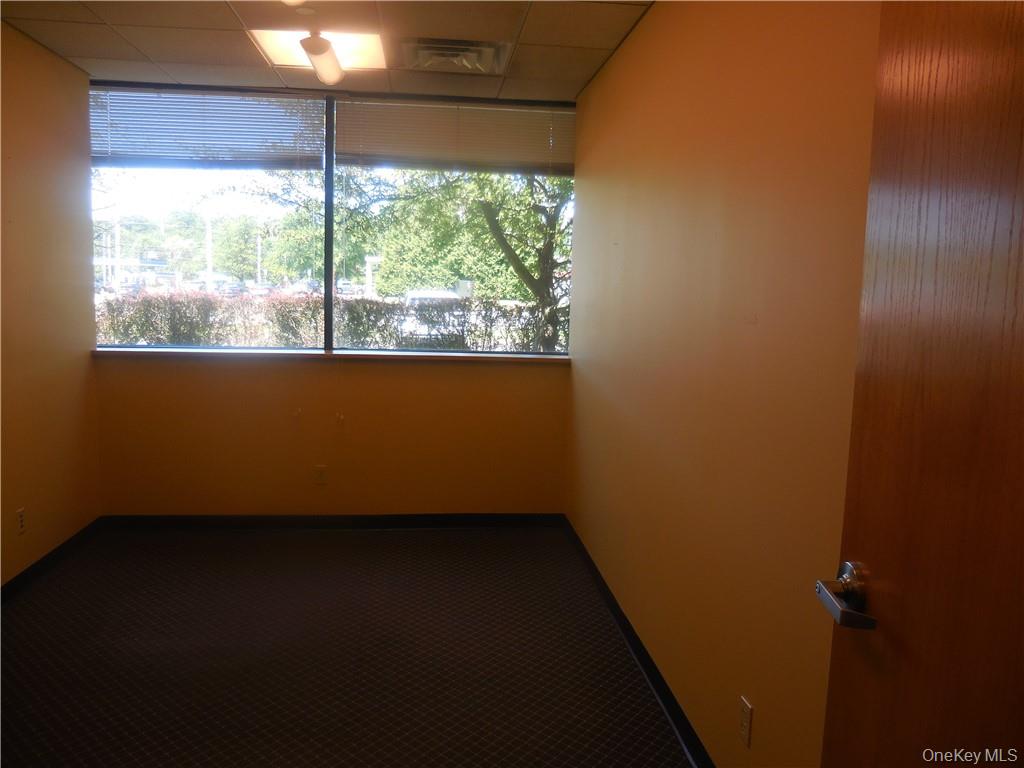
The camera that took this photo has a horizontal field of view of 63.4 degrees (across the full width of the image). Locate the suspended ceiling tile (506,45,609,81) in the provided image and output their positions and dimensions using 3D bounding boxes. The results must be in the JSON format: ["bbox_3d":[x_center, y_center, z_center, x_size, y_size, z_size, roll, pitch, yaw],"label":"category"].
[{"bbox_3d":[0.218,-1.620,4.173,0.462,0.020,0.607,1,7,-6],"label":"suspended ceiling tile"}]

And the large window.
[{"bbox_3d":[-1.004,-0.930,4.880,2.720,1.490,0.100,1,7,-6],"label":"large window"}]

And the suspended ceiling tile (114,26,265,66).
[{"bbox_3d":[-1.529,-1.639,3.996,0.610,0.020,0.607,1,7,-6],"label":"suspended ceiling tile"}]

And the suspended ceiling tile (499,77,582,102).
[{"bbox_3d":[0.164,-1.683,4.711,0.462,0.020,0.481,1,7,-6],"label":"suspended ceiling tile"}]

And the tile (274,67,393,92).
[{"bbox_3d":[-0.976,-1.696,4.595,0.610,0.020,0.481,1,7,-6],"label":"tile"}]

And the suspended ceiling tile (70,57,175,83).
[{"bbox_3d":[-2.106,-1.708,4.480,0.442,0.020,0.481,1,7,-6],"label":"suspended ceiling tile"}]

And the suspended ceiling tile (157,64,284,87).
[{"bbox_3d":[-1.583,-1.702,4.533,0.610,0.020,0.481,1,7,-6],"label":"suspended ceiling tile"}]

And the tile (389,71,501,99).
[{"bbox_3d":[-0.369,-1.689,4.657,0.610,0.020,0.481,1,7,-6],"label":"tile"}]

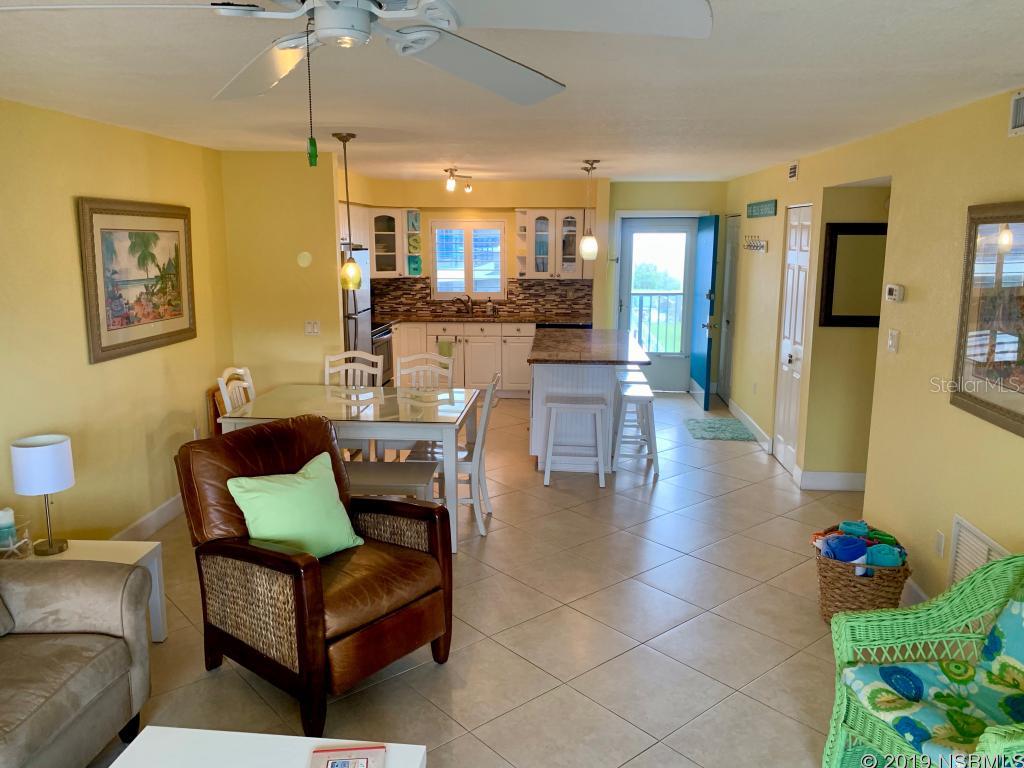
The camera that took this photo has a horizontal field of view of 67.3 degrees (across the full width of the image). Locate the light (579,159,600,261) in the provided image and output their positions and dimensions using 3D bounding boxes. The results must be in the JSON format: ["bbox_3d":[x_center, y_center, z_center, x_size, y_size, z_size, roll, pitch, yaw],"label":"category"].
[{"bbox_3d":[0.652,-1.439,6.415,0.160,0.830,0.160,1,10,4],"label":"light"}]

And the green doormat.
[{"bbox_3d":[1.940,0.411,7.279,0.540,0.025,0.860,1,10,4],"label":"green doormat"}]

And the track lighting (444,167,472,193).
[{"bbox_3d":[-0.512,-1.905,7.219,0.280,0.250,0.280,1,11,5],"label":"track lighting"}]

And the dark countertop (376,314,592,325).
[{"bbox_3d":[-0.392,-0.754,8.977,2.640,0.040,0.630,1,11,5],"label":"dark countertop"}]

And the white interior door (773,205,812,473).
[{"bbox_3d":[2.225,-0.345,6.099,0.040,2.040,0.610,1,11,5],"label":"white interior door"}]

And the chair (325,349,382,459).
[{"bbox_3d":[-1.165,0.293,5.451,0.450,0.995,0.550,1,11,5],"label":"chair"}]

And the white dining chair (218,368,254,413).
[{"bbox_3d":[-1.485,0.390,4.871,0.530,0.920,0.450,1,10,4],"label":"white dining chair"}]

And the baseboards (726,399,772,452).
[{"bbox_3d":[2.290,0.379,7.496,0.015,0.100,1.820,1,11,5],"label":"baseboards"}]

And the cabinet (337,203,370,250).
[{"bbox_3d":[-1.774,-1.603,7.810,0.360,0.430,1.100,1,11,5],"label":"cabinet"}]

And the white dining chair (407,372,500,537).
[{"bbox_3d":[-0.367,0.425,4.869,0.548,0.955,0.428,1,11,4],"label":"white dining chair"}]

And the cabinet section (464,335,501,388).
[{"bbox_3d":[-0.300,-0.279,8.719,0.410,0.605,0.500,1,10,4],"label":"cabinet section"}]

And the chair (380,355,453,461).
[{"bbox_3d":[-0.657,0.303,5.410,0.450,0.995,0.550,1,11,5],"label":"chair"}]

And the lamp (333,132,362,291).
[{"bbox_3d":[-1.008,-1.051,4.738,0.150,0.944,0.150,1,11,4],"label":"lamp"}]

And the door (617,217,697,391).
[{"bbox_3d":[1.713,-0.915,9.070,0.882,2.063,0.071,1,11,4],"label":"door"}]

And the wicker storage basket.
[{"bbox_3d":[1.667,0.919,3.651,0.410,0.320,0.380,6,12,28],"label":"wicker storage basket"}]

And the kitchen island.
[{"bbox_3d":[0.645,0.085,6.848,0.925,0.909,2.106,1,11,4],"label":"kitchen island"}]

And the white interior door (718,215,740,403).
[{"bbox_3d":[2.430,-0.807,8.558,0.040,2.040,0.700,1,11,5],"label":"white interior door"}]

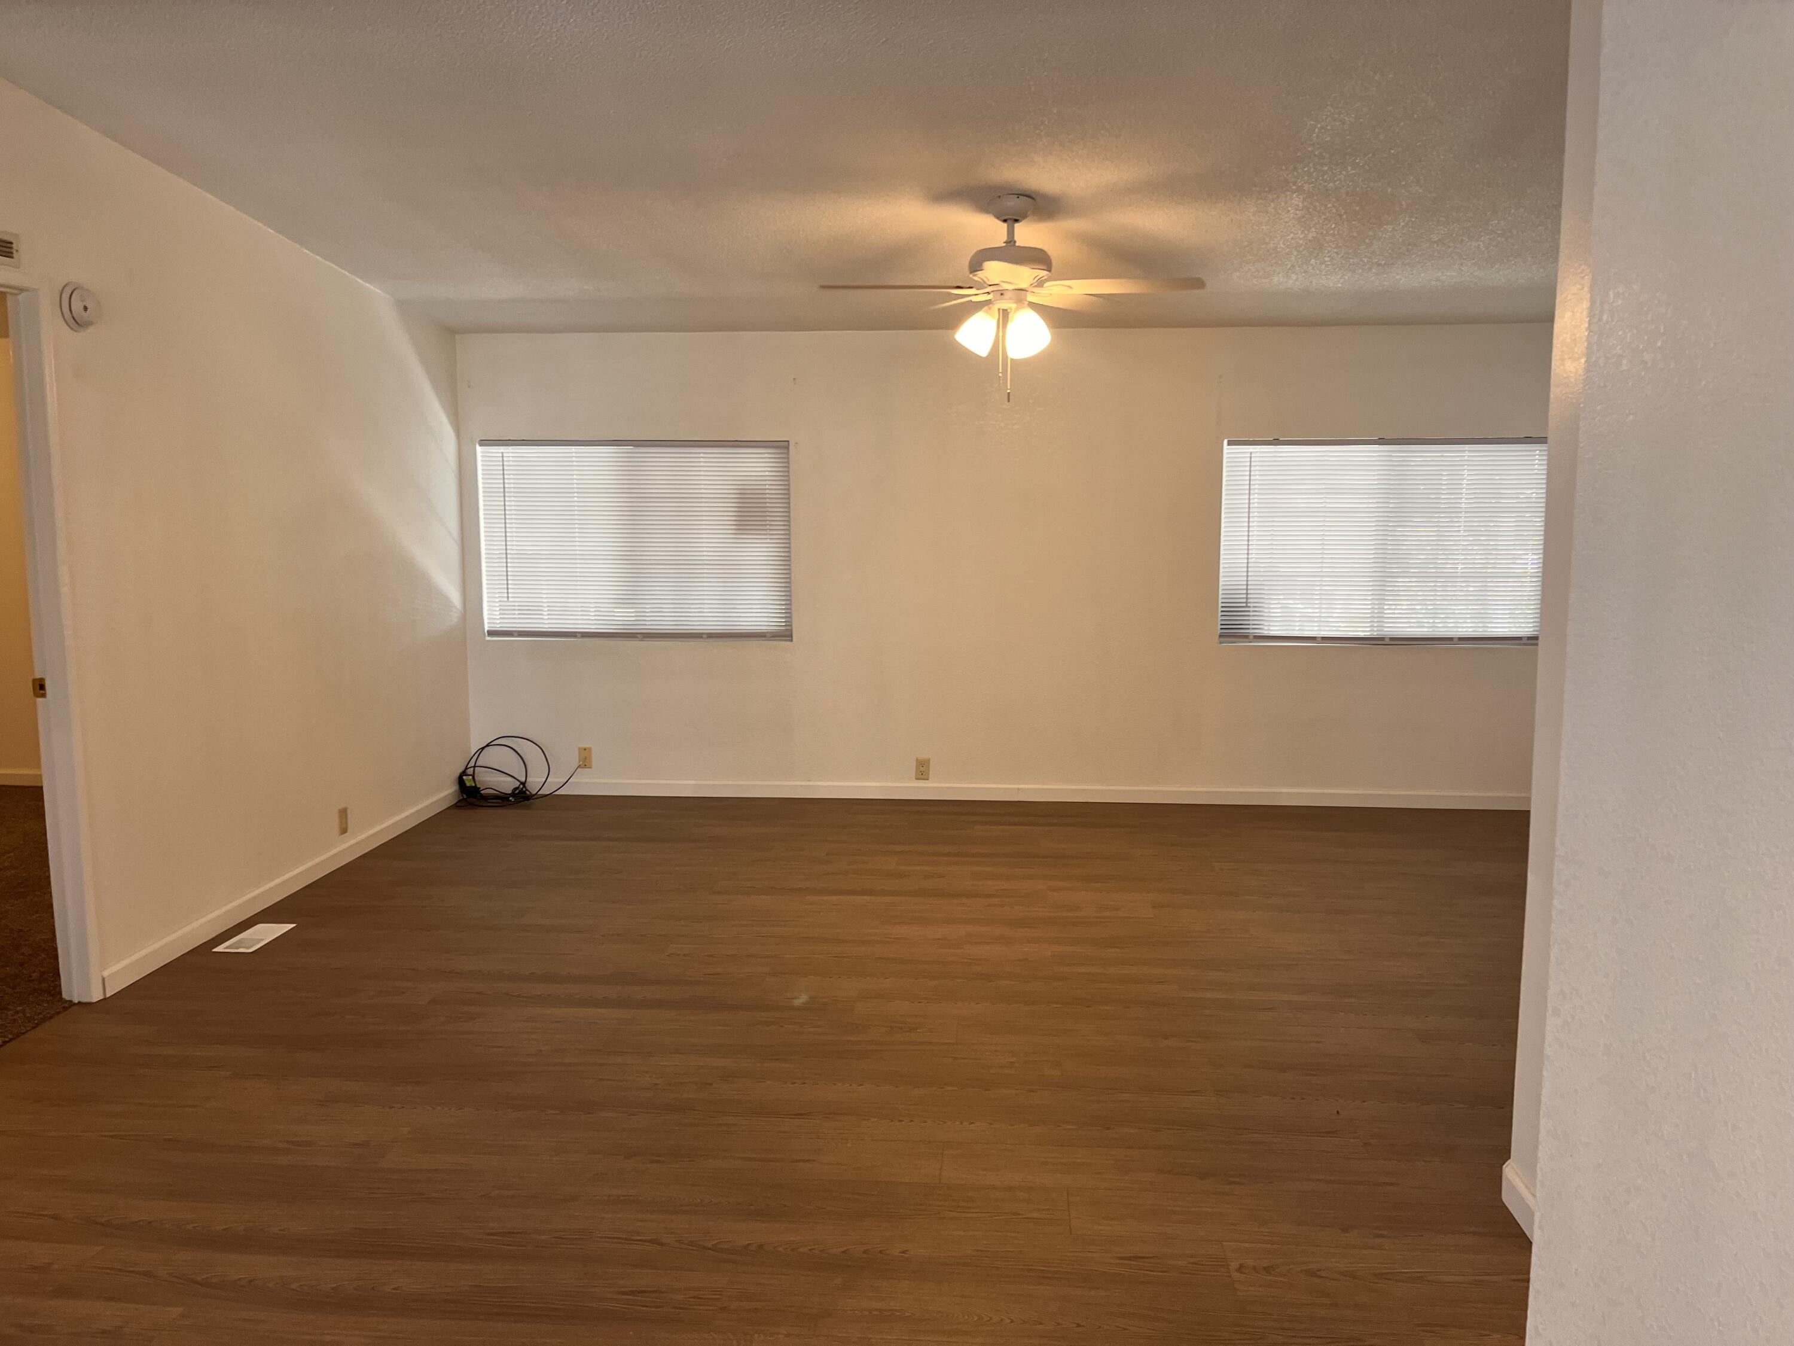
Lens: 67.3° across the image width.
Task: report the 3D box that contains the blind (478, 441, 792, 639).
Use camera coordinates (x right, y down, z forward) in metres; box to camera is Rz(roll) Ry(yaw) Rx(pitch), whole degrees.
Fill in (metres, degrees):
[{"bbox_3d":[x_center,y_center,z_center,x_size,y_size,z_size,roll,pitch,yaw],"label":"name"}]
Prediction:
[{"bbox_3d":[-1.290,-0.656,6.664,1.545,0.981,0.040,1,7,4],"label":"blind"}]

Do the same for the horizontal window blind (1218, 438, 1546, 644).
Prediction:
[{"bbox_3d":[2.323,-0.623,6.423,1.538,0.981,0.040,1,7,4],"label":"horizontal window blind"}]

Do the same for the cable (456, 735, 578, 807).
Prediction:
[{"bbox_3d":[-1.889,0.486,6.674,0.557,0.294,0.311,1,7,4],"label":"cable"}]

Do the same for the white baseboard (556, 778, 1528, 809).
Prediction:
[{"bbox_3d":[0.493,0.592,6.699,5.282,0.083,0.014,1,7,4],"label":"white baseboard"}]

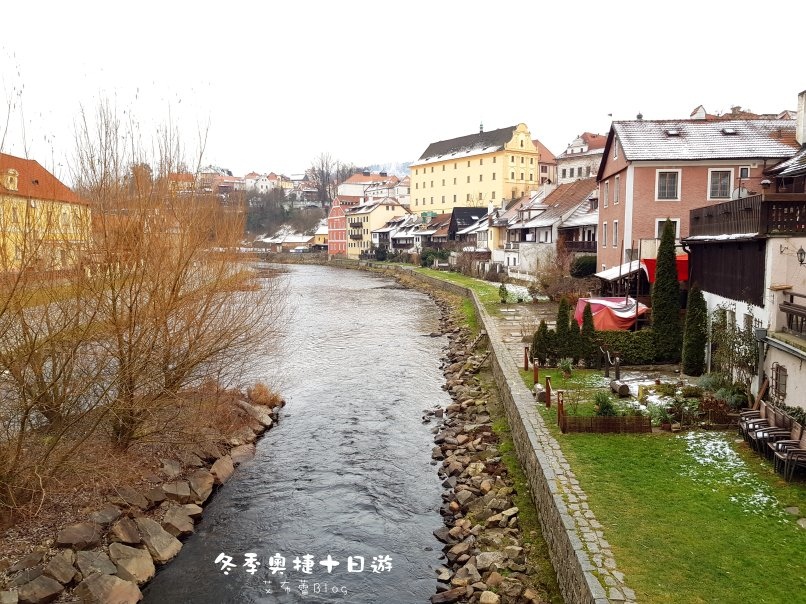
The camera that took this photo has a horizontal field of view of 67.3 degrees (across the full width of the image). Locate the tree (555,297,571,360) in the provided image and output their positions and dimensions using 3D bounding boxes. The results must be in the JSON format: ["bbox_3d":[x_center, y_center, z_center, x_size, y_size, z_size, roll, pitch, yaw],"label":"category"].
[{"bbox_3d":[6.693,1.235,25.177,0.659,2.856,0.659,1,6,15],"label":"tree"}]

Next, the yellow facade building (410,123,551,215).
[{"bbox_3d":[19.993,-37.884,179.486,13.802,23.472,40.549,-4,7,-37],"label":"yellow facade building"}]

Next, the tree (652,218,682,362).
[{"bbox_3d":[11.050,-0.422,25.226,1.247,6.145,1.247,2,6,24],"label":"tree"}]

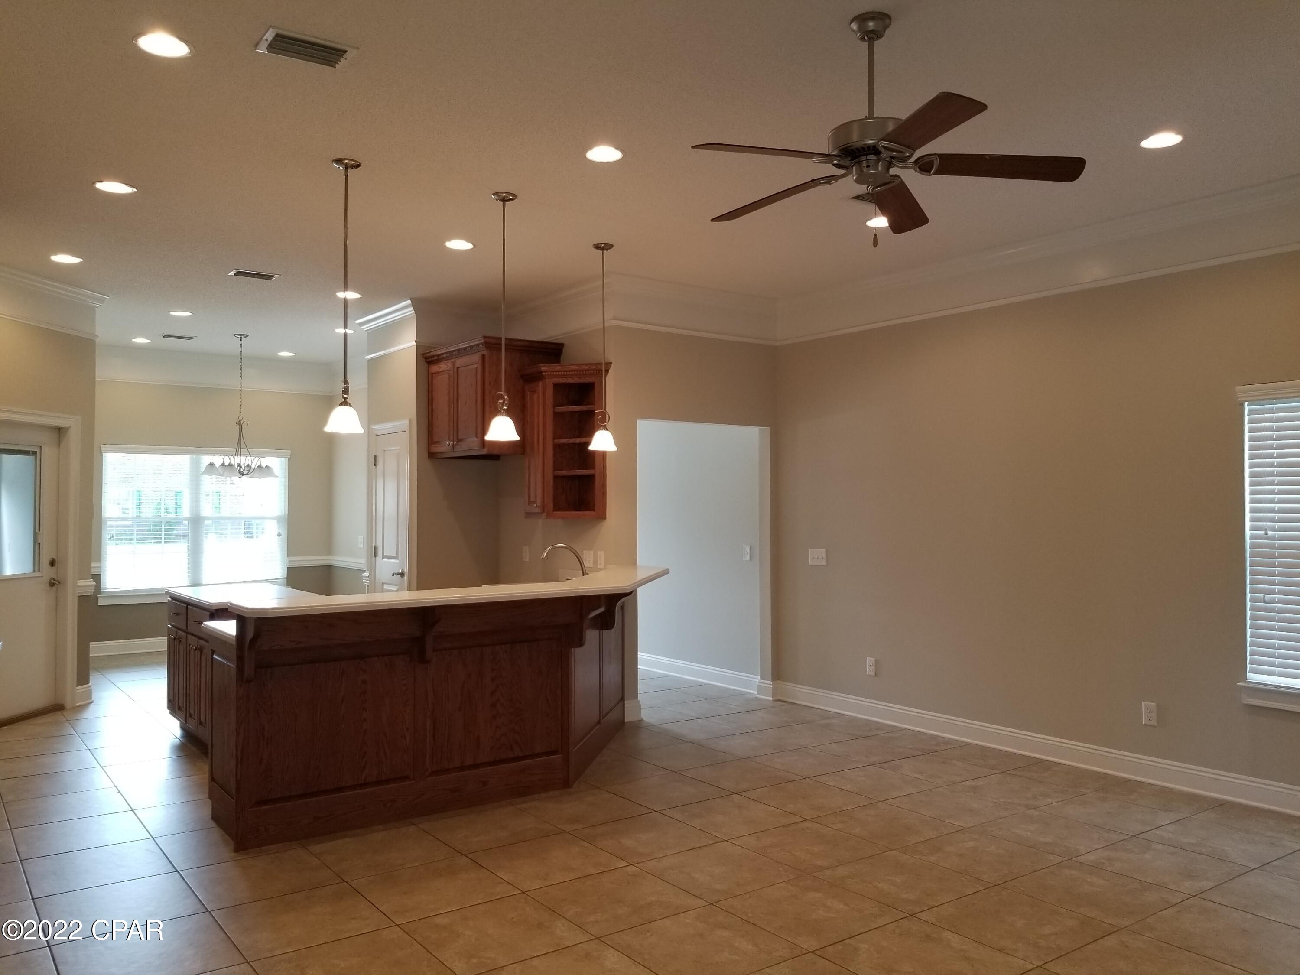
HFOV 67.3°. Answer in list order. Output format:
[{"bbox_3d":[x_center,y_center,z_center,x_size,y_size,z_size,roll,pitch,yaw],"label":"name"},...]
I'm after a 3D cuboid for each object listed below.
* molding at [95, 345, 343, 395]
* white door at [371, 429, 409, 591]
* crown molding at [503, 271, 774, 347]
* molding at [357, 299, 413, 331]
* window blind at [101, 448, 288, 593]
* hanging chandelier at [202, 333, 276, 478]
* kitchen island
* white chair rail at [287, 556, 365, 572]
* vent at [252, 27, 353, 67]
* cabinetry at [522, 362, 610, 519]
[{"bbox_3d":[-4.584,-1.214,10.264,2.518,0.341,0.130,1,-2,-37],"label":"molding"},{"bbox_3d":[-2.083,0.574,7.870,0.050,2.050,0.675,1,-2,-36],"label":"white door"},{"bbox_3d":[-0.108,-1.260,7.618,1.608,0.360,1.651,1,-2,-36],"label":"crown molding"},{"bbox_3d":[-2.145,-1.383,7.926,0.080,0.115,1.135,1,-2,-36],"label":"molding"},{"bbox_3d":[-4.615,0.317,10.020,1.770,1.395,0.060,1,-2,-36],"label":"window blind"},{"bbox_3d":[-3.789,-0.746,9.034,0.692,1.322,0.692,1,-2,-37],"label":"hanging chandelier"},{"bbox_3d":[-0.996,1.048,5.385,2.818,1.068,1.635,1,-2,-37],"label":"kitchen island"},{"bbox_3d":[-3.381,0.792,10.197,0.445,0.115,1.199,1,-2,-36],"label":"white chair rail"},{"bbox_3d":[-1.213,-1.541,3.459,0.305,0.025,0.205,1,-2,-36],"label":"vent"},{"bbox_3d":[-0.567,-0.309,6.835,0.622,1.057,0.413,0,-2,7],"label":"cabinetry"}]

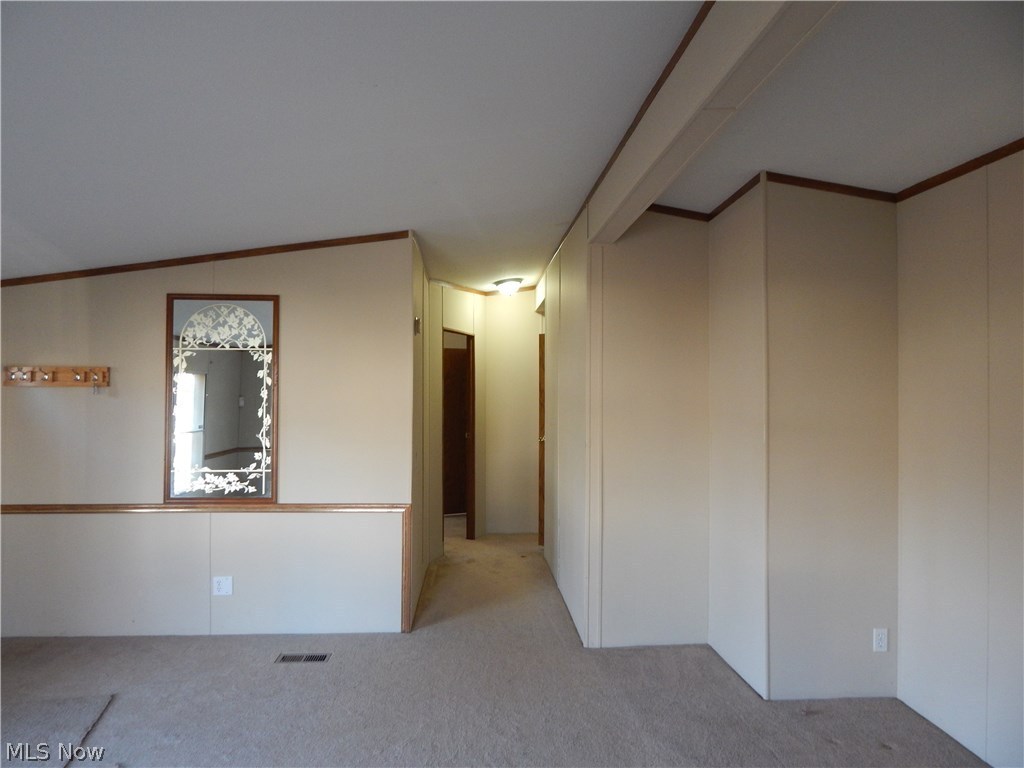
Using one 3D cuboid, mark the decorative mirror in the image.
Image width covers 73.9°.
[{"bbox_3d":[-1.762,0.089,4.141,0.670,1.269,0.030,0,0,-4],"label":"decorative mirror"}]

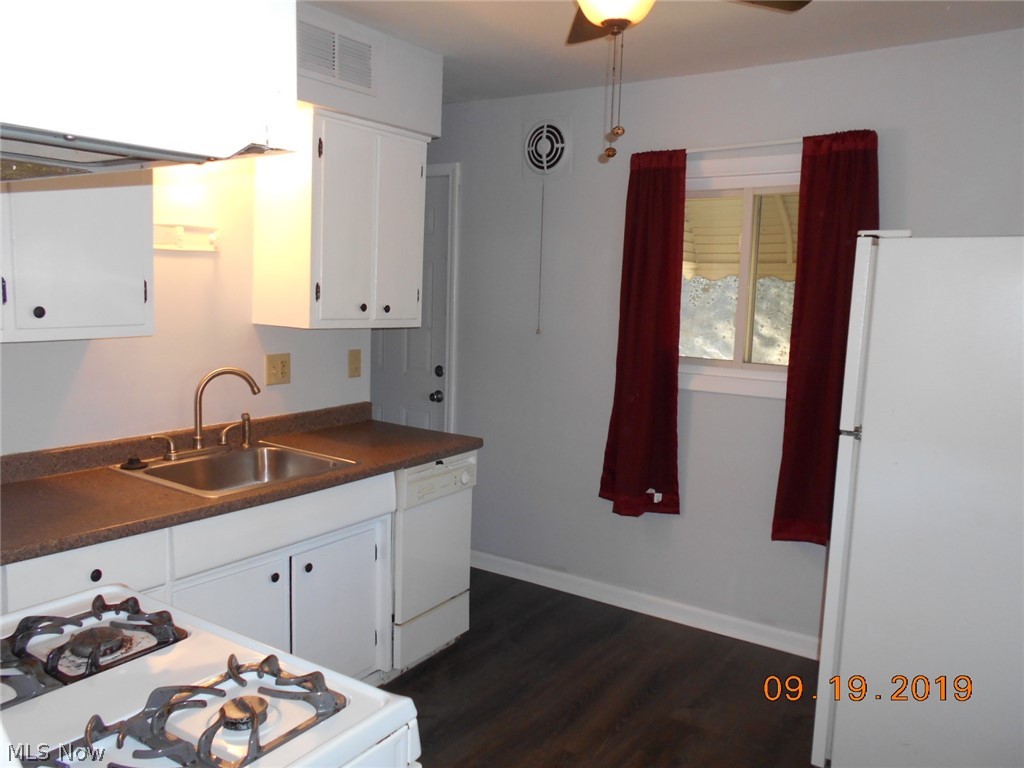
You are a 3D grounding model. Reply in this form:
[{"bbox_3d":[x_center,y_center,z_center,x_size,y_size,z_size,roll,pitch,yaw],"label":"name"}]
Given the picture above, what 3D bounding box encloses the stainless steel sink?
[{"bbox_3d":[-0.905,0.360,2.562,0.557,0.186,0.591,6,8,33],"label":"stainless steel sink"}]

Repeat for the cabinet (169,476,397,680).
[{"bbox_3d":[-0.913,0.714,2.601,0.610,0.815,0.876,6,8,34],"label":"cabinet"}]

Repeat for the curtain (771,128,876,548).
[{"bbox_3d":[1.215,-0.140,2.925,0.350,1.610,0.100,6,8,34],"label":"curtain"}]

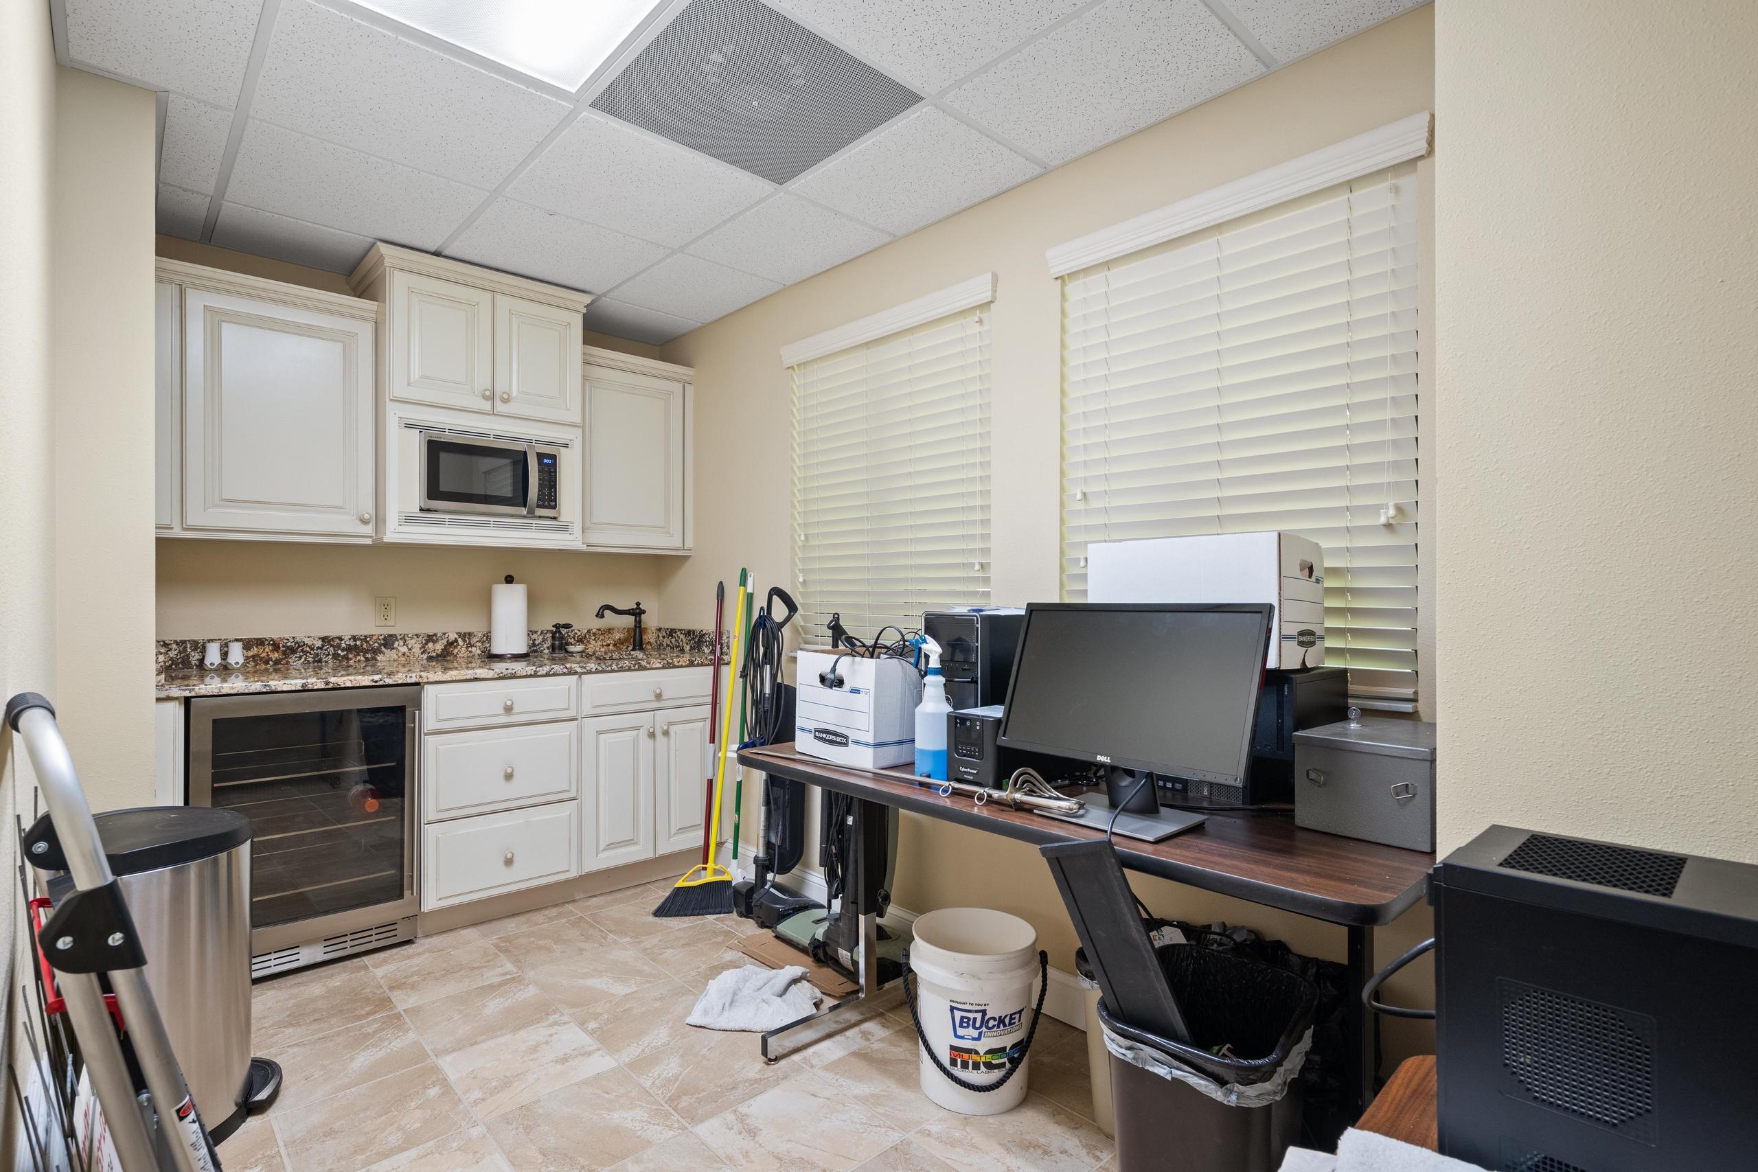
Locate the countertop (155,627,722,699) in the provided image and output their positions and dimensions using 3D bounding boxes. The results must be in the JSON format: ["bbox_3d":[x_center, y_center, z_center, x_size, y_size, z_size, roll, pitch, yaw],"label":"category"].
[{"bbox_3d":[-1.527,0.258,3.110,1.845,0.140,0.630,1,-1,-43],"label":"countertop"}]

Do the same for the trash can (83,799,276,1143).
[{"bbox_3d":[-1.557,0.850,1.826,0.405,0.660,0.415,0,-1,-43],"label":"trash can"}]

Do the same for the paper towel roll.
[{"bbox_3d":[-1.470,0.121,3.300,0.160,0.325,0.160,0,-1,-43],"label":"paper towel roll"}]

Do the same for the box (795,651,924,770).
[{"bbox_3d":[0.022,0.331,2.370,0.400,0.275,0.310,1,-1,-44],"label":"box"}]

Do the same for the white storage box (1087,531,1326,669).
[{"bbox_3d":[0.716,0.035,1.825,0.405,0.264,0.307,0,-1,42],"label":"white storage box"}]

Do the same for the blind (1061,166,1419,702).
[{"bbox_3d":[0.809,-0.330,2.013,0.060,1.130,0.870,0,-1,-43],"label":"blind"}]

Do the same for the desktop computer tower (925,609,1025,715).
[{"bbox_3d":[0.312,0.256,2.145,0.400,0.367,0.185,1,-1,-43],"label":"desktop computer tower"}]

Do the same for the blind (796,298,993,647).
[{"bbox_3d":[0.014,-0.321,2.878,0.080,1.130,1.010,0,-1,-43],"label":"blind"}]

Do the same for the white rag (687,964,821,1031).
[{"bbox_3d":[-0.350,1.150,2.335,0.370,0.070,0.260,0,-1,0],"label":"white rag"}]

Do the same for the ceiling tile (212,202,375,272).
[{"bbox_3d":[-1.936,-1.183,2.894,0.600,0.020,0.440,0,-1,-43],"label":"ceiling tile"}]

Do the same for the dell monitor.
[{"bbox_3d":[0.460,0.234,1.560,0.210,0.400,0.513,1,-1,-41],"label":"dell monitor"}]

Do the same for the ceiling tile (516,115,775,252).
[{"bbox_3d":[-0.718,-1.183,2.476,0.600,0.020,0.600,0,-1,-43],"label":"ceiling tile"}]

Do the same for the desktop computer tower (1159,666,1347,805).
[{"bbox_3d":[0.756,0.301,1.784,0.290,0.265,0.370,1,-1,-43],"label":"desktop computer tower"}]

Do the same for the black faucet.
[{"bbox_3d":[-1.149,0.185,3.721,0.055,0.222,0.245,0,-1,37],"label":"black faucet"}]

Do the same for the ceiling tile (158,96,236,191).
[{"bbox_3d":[-1.854,-1.185,2.241,0.145,0.020,0.600,1,-1,-43],"label":"ceiling tile"}]

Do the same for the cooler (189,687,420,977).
[{"bbox_3d":[-1.920,0.756,2.741,0.590,0.860,0.580,1,-1,-43],"label":"cooler"}]

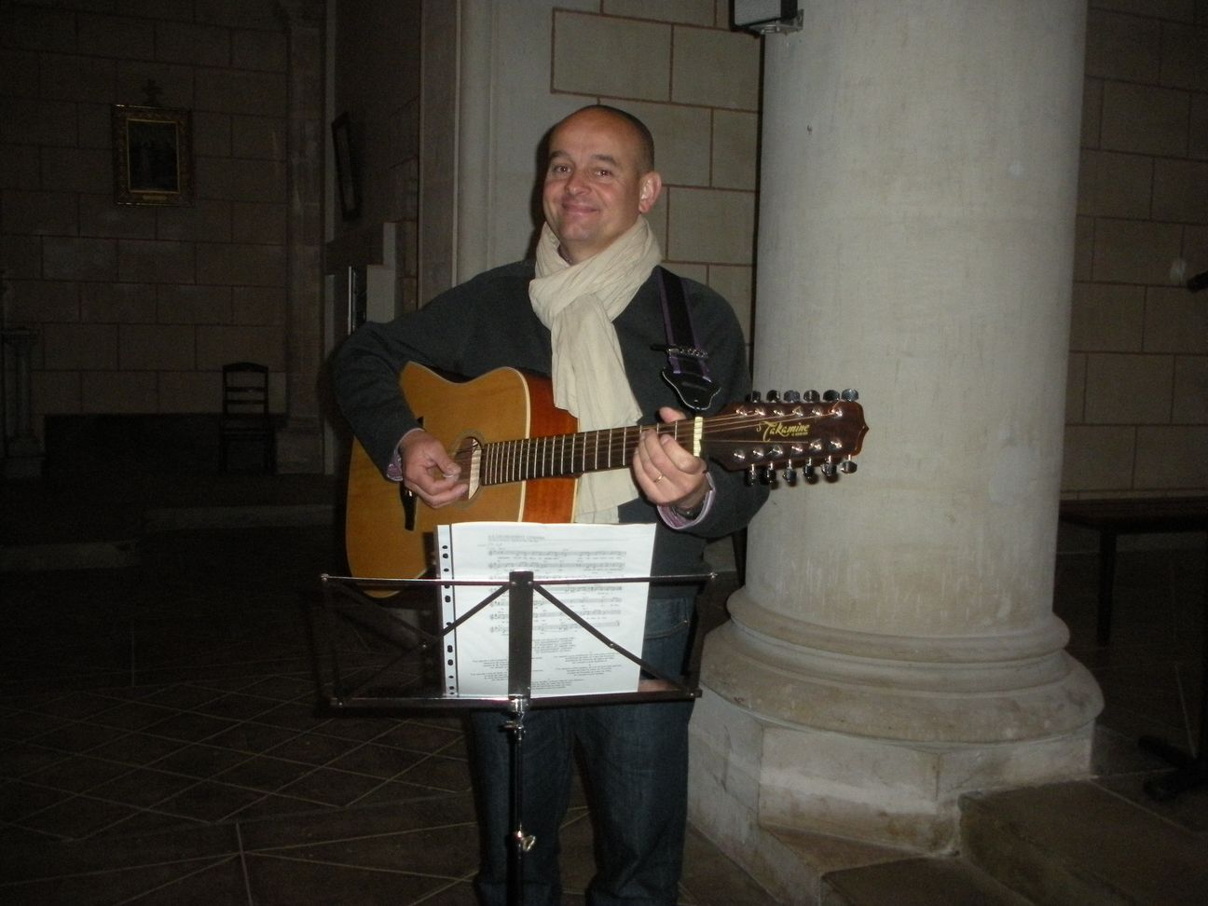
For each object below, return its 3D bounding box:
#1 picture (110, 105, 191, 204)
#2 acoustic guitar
[{"bbox_3d":[-3.443,-2.264,9.338,0.575,0.740,0.060,0,9,-18],"label":"picture"},{"bbox_3d":[-0.053,0.017,1.784,0.130,0.405,1.080,11,-12,-40],"label":"acoustic guitar"}]

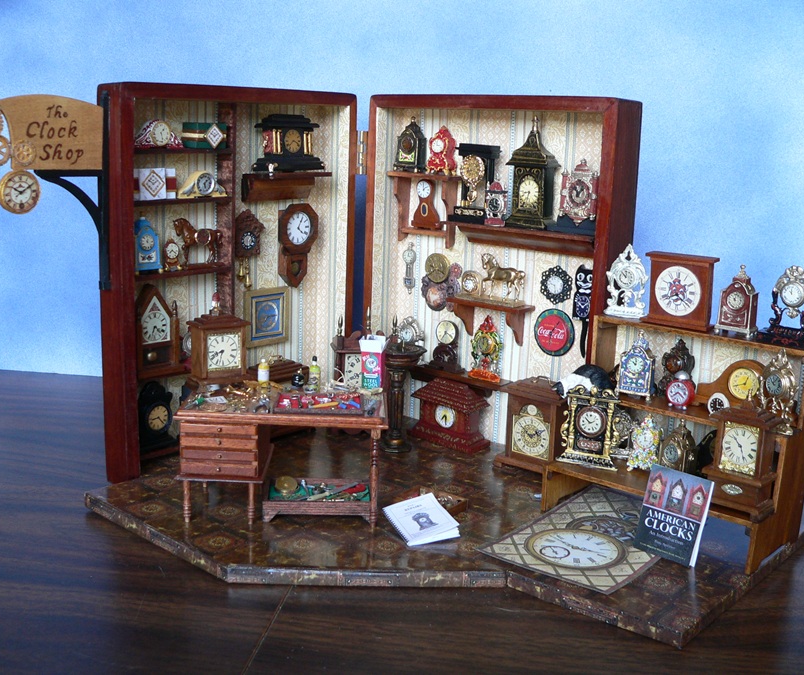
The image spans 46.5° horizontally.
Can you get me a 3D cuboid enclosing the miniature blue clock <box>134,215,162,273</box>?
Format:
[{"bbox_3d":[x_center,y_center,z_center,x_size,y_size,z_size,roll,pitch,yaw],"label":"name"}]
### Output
[{"bbox_3d":[-0.163,-0.060,0.588,0.013,0.036,0.019,14,17,42],"label":"miniature blue clock"}]

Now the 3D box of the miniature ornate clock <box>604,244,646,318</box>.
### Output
[{"bbox_3d":[0.142,-0.036,0.585,0.025,0.044,0.009,12,16,37],"label":"miniature ornate clock"}]

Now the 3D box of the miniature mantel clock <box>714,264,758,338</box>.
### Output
[{"bbox_3d":[0.197,-0.022,0.545,0.020,0.041,0.014,13,17,41],"label":"miniature mantel clock"}]

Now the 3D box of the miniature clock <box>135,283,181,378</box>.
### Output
[{"bbox_3d":[-0.146,-0.005,0.546,0.010,0.052,0.033,12,16,38],"label":"miniature clock"}]

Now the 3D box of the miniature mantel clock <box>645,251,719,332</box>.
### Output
[{"bbox_3d":[0.151,-0.025,0.505,0.040,0.038,0.009,13,17,39],"label":"miniature mantel clock"}]

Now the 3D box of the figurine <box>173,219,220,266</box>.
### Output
[{"bbox_3d":[-0.134,-0.063,0.616,0.009,0.030,0.032,14,17,42],"label":"figurine"}]

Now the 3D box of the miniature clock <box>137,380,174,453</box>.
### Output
[{"bbox_3d":[-0.147,0.046,0.555,0.011,0.041,0.029,12,16,38],"label":"miniature clock"}]

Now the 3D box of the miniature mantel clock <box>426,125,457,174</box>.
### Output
[{"bbox_3d":[0.030,-0.135,0.677,0.018,0.034,0.013,11,16,36],"label":"miniature mantel clock"}]

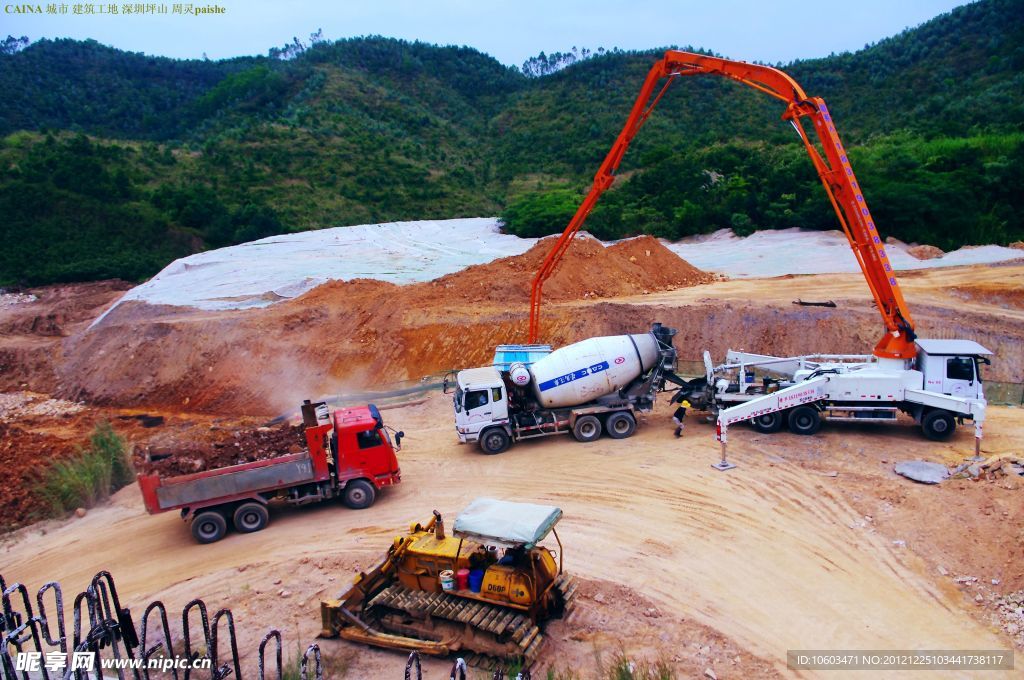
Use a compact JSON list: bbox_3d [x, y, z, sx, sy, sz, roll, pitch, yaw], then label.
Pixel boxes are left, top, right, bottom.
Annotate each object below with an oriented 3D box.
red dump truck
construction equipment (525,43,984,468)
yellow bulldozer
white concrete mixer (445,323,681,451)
[{"bbox_3d":[-8.285,4.457,27.023,8.250,3.500,2.500,-10,12,-16],"label":"red dump truck"},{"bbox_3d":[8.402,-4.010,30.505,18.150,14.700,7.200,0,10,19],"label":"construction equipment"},{"bbox_3d":[-1.380,5.050,17.216,5.100,2.780,3.550,3,13,23],"label":"yellow bulldozer"},{"bbox_3d":[2.364,1.864,31.151,9.500,4.150,2.500,-7,12,-4],"label":"white concrete mixer"}]

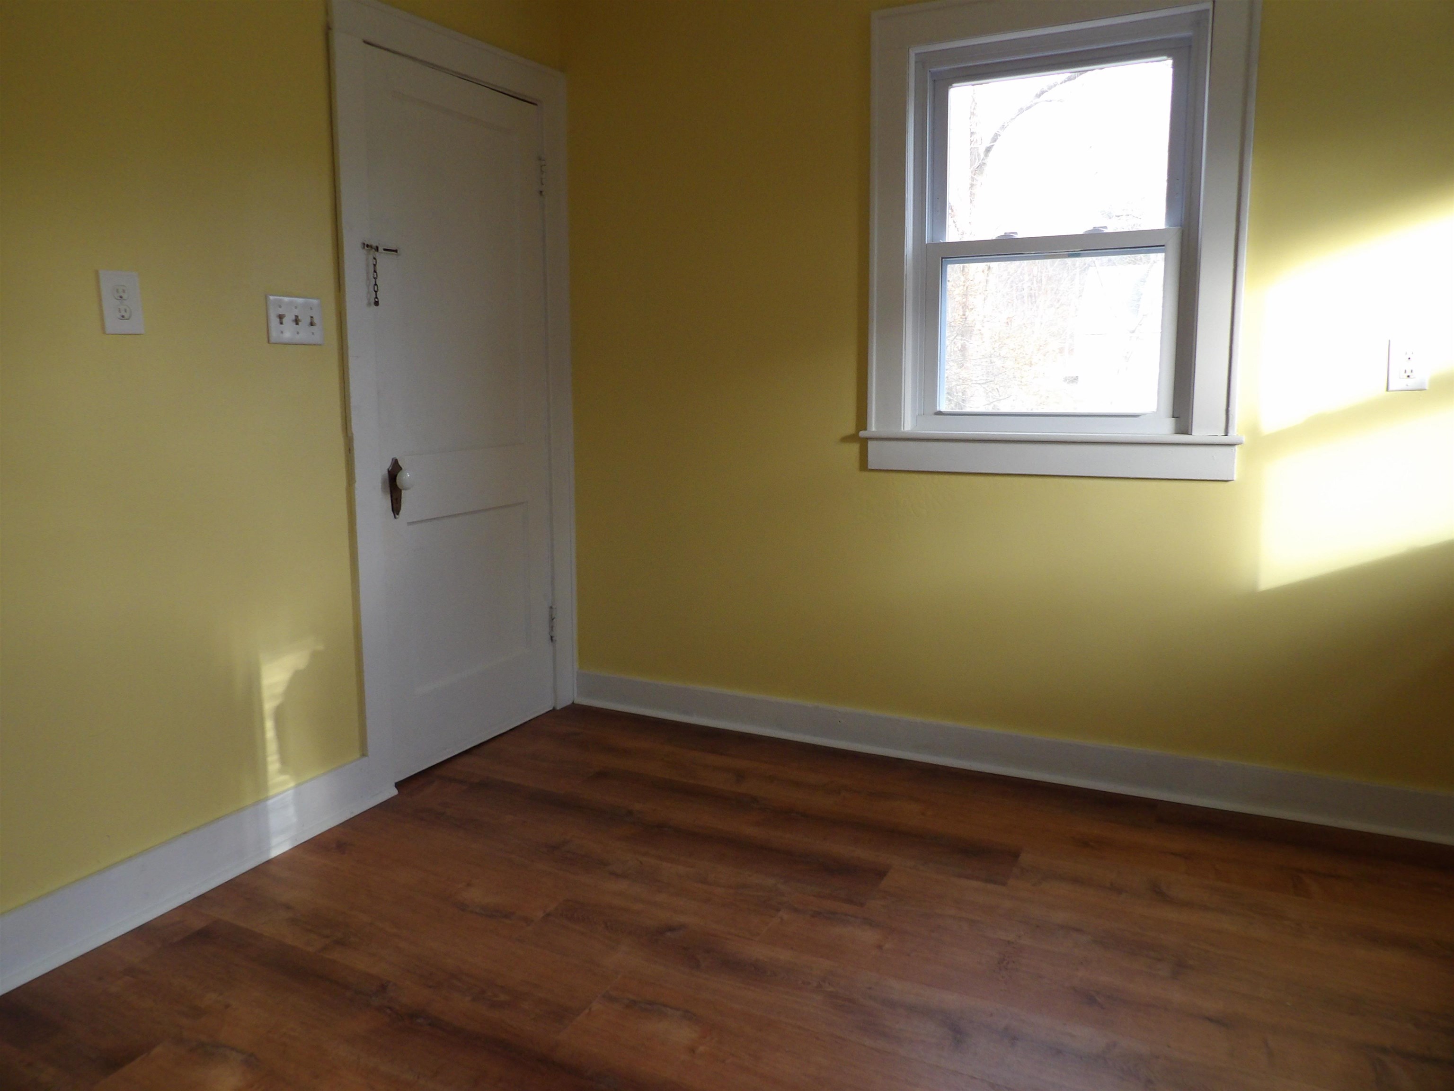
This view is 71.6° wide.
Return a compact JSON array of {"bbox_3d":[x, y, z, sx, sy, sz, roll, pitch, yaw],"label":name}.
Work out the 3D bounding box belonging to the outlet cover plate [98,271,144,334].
[{"bbox_3d":[-1.241,-0.499,2.067,0.008,0.124,0.080,4,10,26],"label":"outlet cover plate"}]

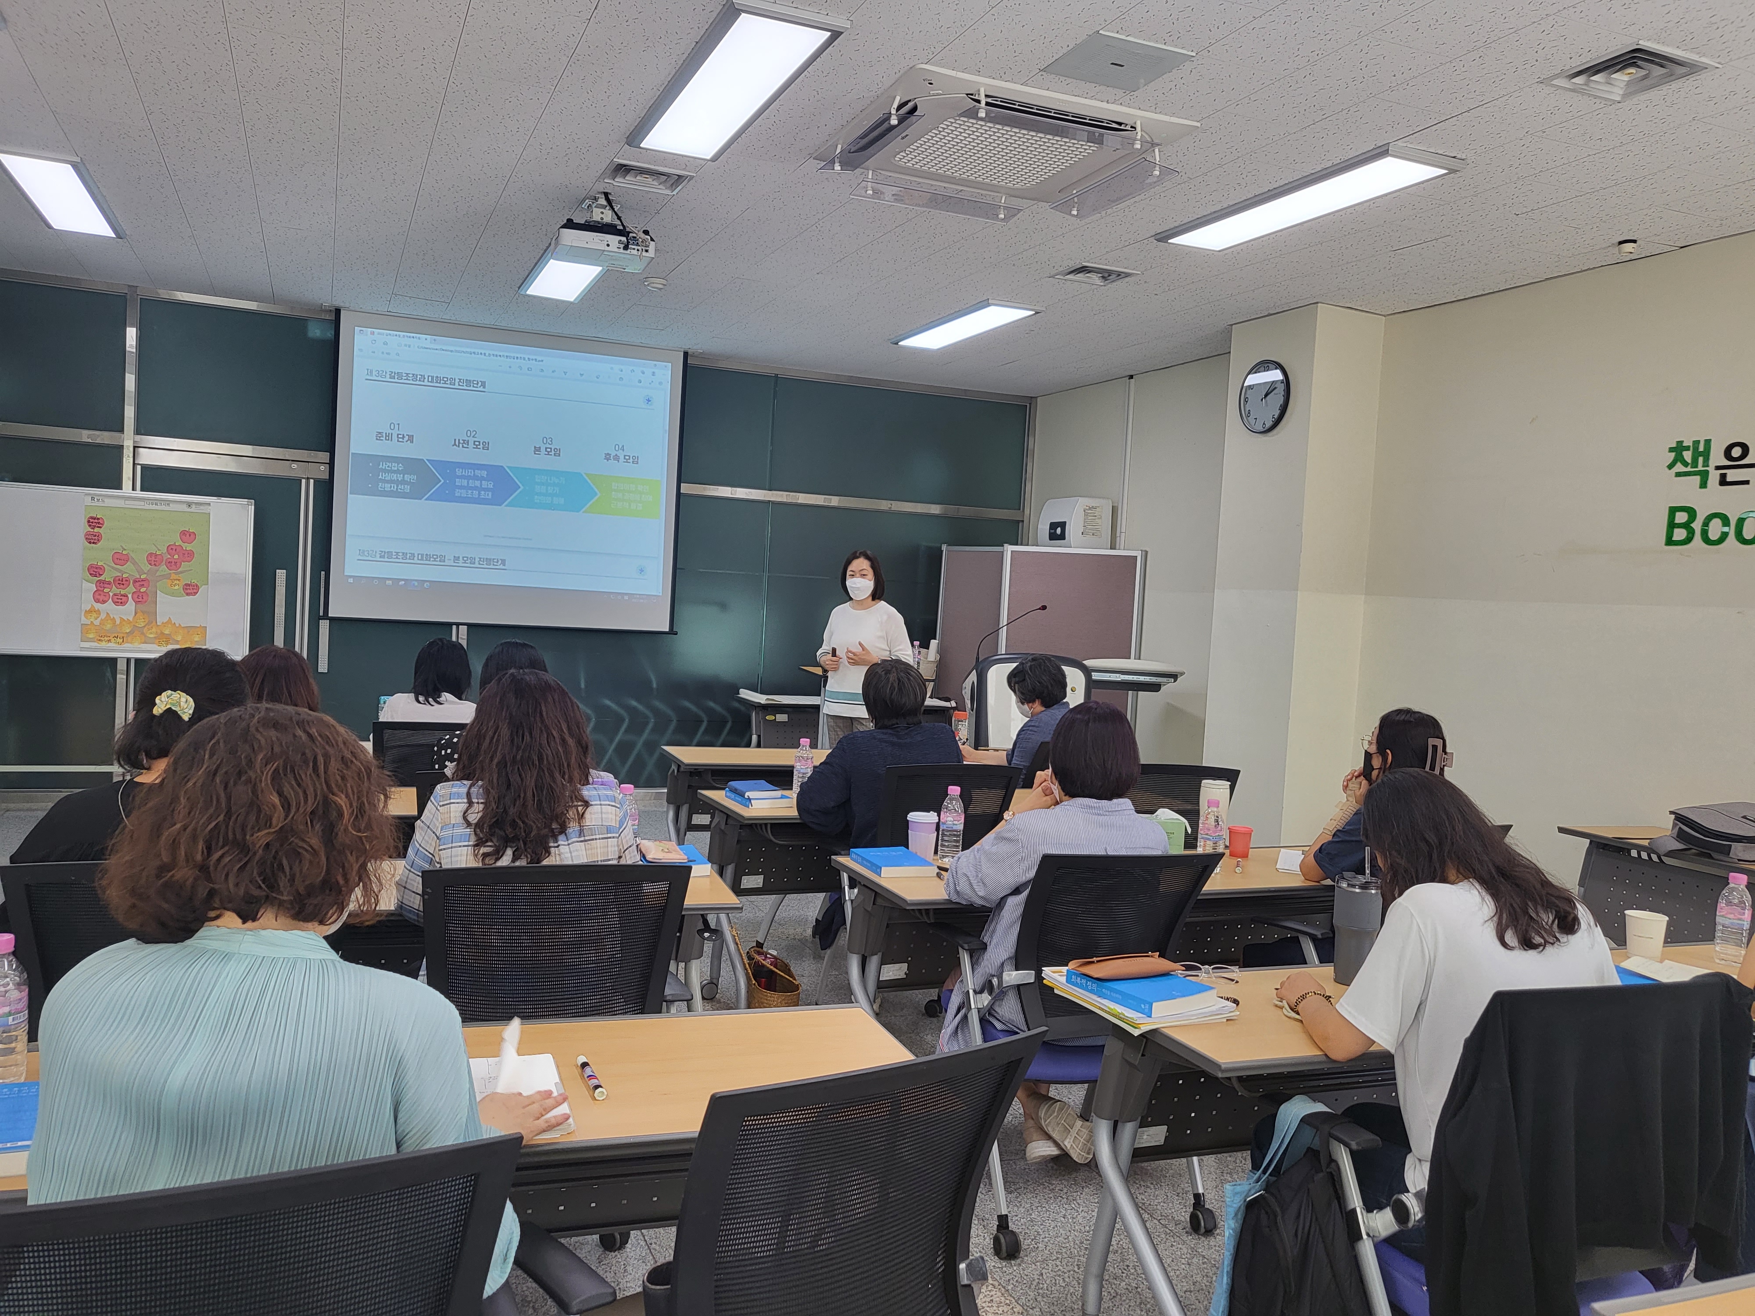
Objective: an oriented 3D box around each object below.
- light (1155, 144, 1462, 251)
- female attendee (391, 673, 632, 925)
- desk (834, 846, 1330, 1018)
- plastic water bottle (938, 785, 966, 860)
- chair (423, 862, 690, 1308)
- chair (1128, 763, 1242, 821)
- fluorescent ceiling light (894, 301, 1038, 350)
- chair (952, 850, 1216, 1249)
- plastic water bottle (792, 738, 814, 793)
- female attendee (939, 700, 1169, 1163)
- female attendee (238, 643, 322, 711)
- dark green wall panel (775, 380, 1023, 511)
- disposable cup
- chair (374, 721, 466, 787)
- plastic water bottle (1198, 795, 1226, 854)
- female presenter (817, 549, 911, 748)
[{"bbox_3d":[1.521,-1.643,4.818,0.319,0.040,1.286,2,3,-23],"label":"light"},{"bbox_3d":[-0.773,0.655,2.724,0.500,1.270,0.740,2,3,-23],"label":"female attendee"},{"bbox_3d":[0.787,0.956,3.739,1.800,0.735,0.510,2,3,-24],"label":"desk"},{"bbox_3d":[0.211,0.457,3.678,0.066,0.204,0.066,3,3,0],"label":"plastic water bottle"},{"bbox_3d":[-0.682,0.811,2.621,0.600,0.910,0.600,2,3,-20],"label":"chair"},{"bbox_3d":[0.871,0.788,4.543,0.600,0.910,0.600,2,3,-15],"label":"chair"},{"bbox_3d":[0.476,-1.803,7.286,0.330,0.060,1.290,2,3,-23],"label":"fluorescent ceiling light"},{"bbox_3d":[0.461,0.868,3.102,0.600,0.940,0.620,2,3,-22],"label":"chair"},{"bbox_3d":[-0.265,0.381,4.653,0.066,0.204,0.066,3,3,0],"label":"plastic water bottle"},{"bbox_3d":[0.417,0.693,3.089,0.530,1.210,0.620,2,3,-23],"label":"female attendee"},{"bbox_3d":[-1.627,0.556,3.556,0.470,1.220,0.620,2,3,-23],"label":"female attendee"},{"bbox_3d":[0.189,-1.473,9.200,1.920,0.790,0.030,2,3,-23],"label":"dark green wall panel"},{"bbox_3d":[1.738,0.628,2.982,0.093,0.102,0.093,3,3,0],"label":"disposable cup"},{"bbox_3d":[-1.568,0.654,4.684,0.600,0.910,0.600,2,3,-23],"label":"chair"},{"bbox_3d":[0.951,0.496,3.713,0.066,0.204,0.066,2,3,-23],"label":"plastic water bottle"},{"bbox_3d":[-0.095,0.265,6.816,0.500,1.610,0.340,4,3,14],"label":"female presenter"}]

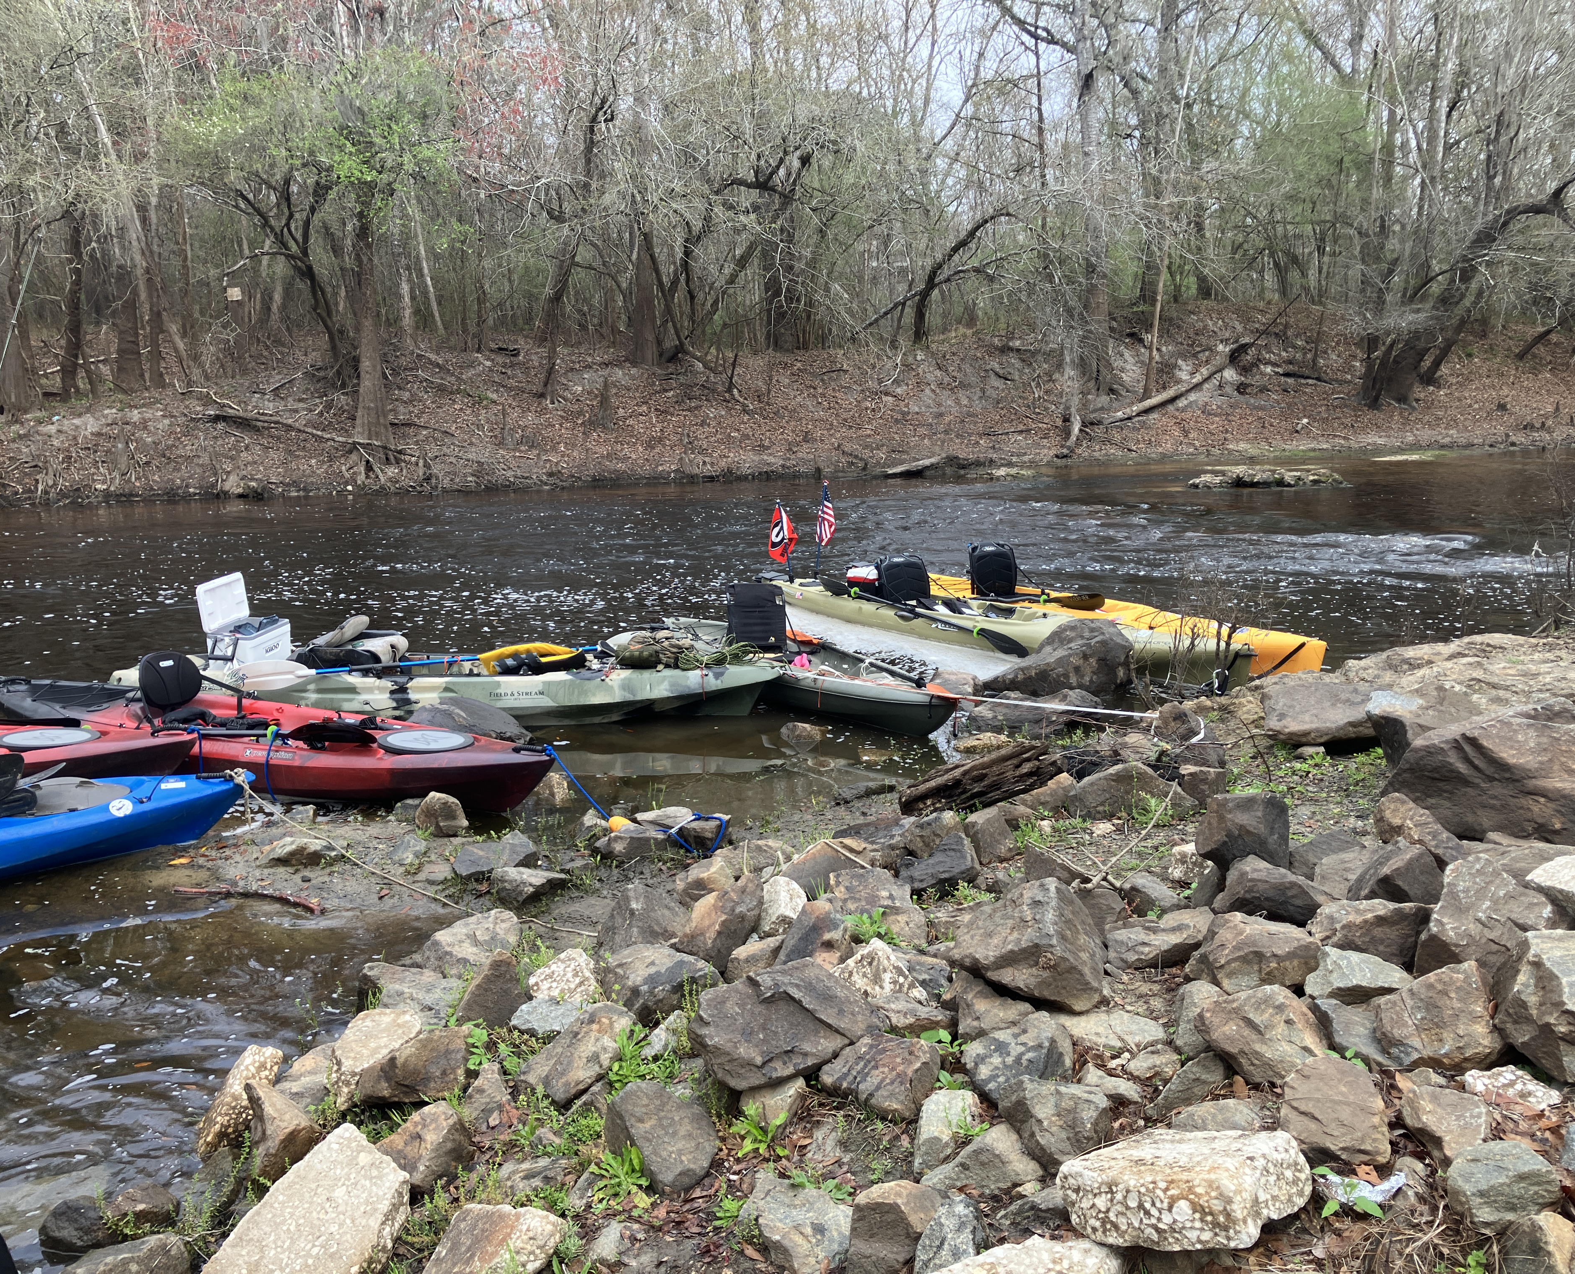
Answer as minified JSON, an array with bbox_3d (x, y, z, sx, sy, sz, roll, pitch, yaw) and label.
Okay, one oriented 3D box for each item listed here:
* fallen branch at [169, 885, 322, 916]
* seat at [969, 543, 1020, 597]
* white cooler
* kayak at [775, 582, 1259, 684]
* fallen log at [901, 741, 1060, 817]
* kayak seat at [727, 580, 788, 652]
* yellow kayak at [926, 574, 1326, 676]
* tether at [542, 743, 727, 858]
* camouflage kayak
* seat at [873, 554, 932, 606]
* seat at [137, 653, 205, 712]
[{"bbox_3d":[-1.949,0.940,4.982,0.640,0.060,0.110,4,13,19],"label":"fallen branch"},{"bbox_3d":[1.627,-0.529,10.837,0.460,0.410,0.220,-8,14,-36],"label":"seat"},{"bbox_3d":[-3.004,-0.025,7.598,0.360,0.590,0.430,4,13,18],"label":"white cooler"},{"bbox_3d":[1.346,-0.035,9.894,4.099,0.390,0.730,10,15,39],"label":"kayak"},{"bbox_3d":[0.819,0.588,6.016,0.780,0.230,0.230,-5,13,-23],"label":"fallen log"},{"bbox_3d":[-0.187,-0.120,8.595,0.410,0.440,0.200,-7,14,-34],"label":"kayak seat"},{"bbox_3d":[1.981,-0.108,9.355,0.830,0.390,3.750,-9,15,-34],"label":"yellow kayak"},{"bbox_3d":[-0.642,0.646,5.632,0.974,0.290,0.239,8,15,35],"label":"tether"},{"bbox_3d":[-1.870,0.325,7.511,3.660,0.370,0.780,0,12,1],"label":"camouflage kayak"},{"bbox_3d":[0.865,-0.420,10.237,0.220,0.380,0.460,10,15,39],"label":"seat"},{"bbox_3d":[-3.148,0.234,7.018,0.180,0.330,0.400,5,12,23],"label":"seat"}]

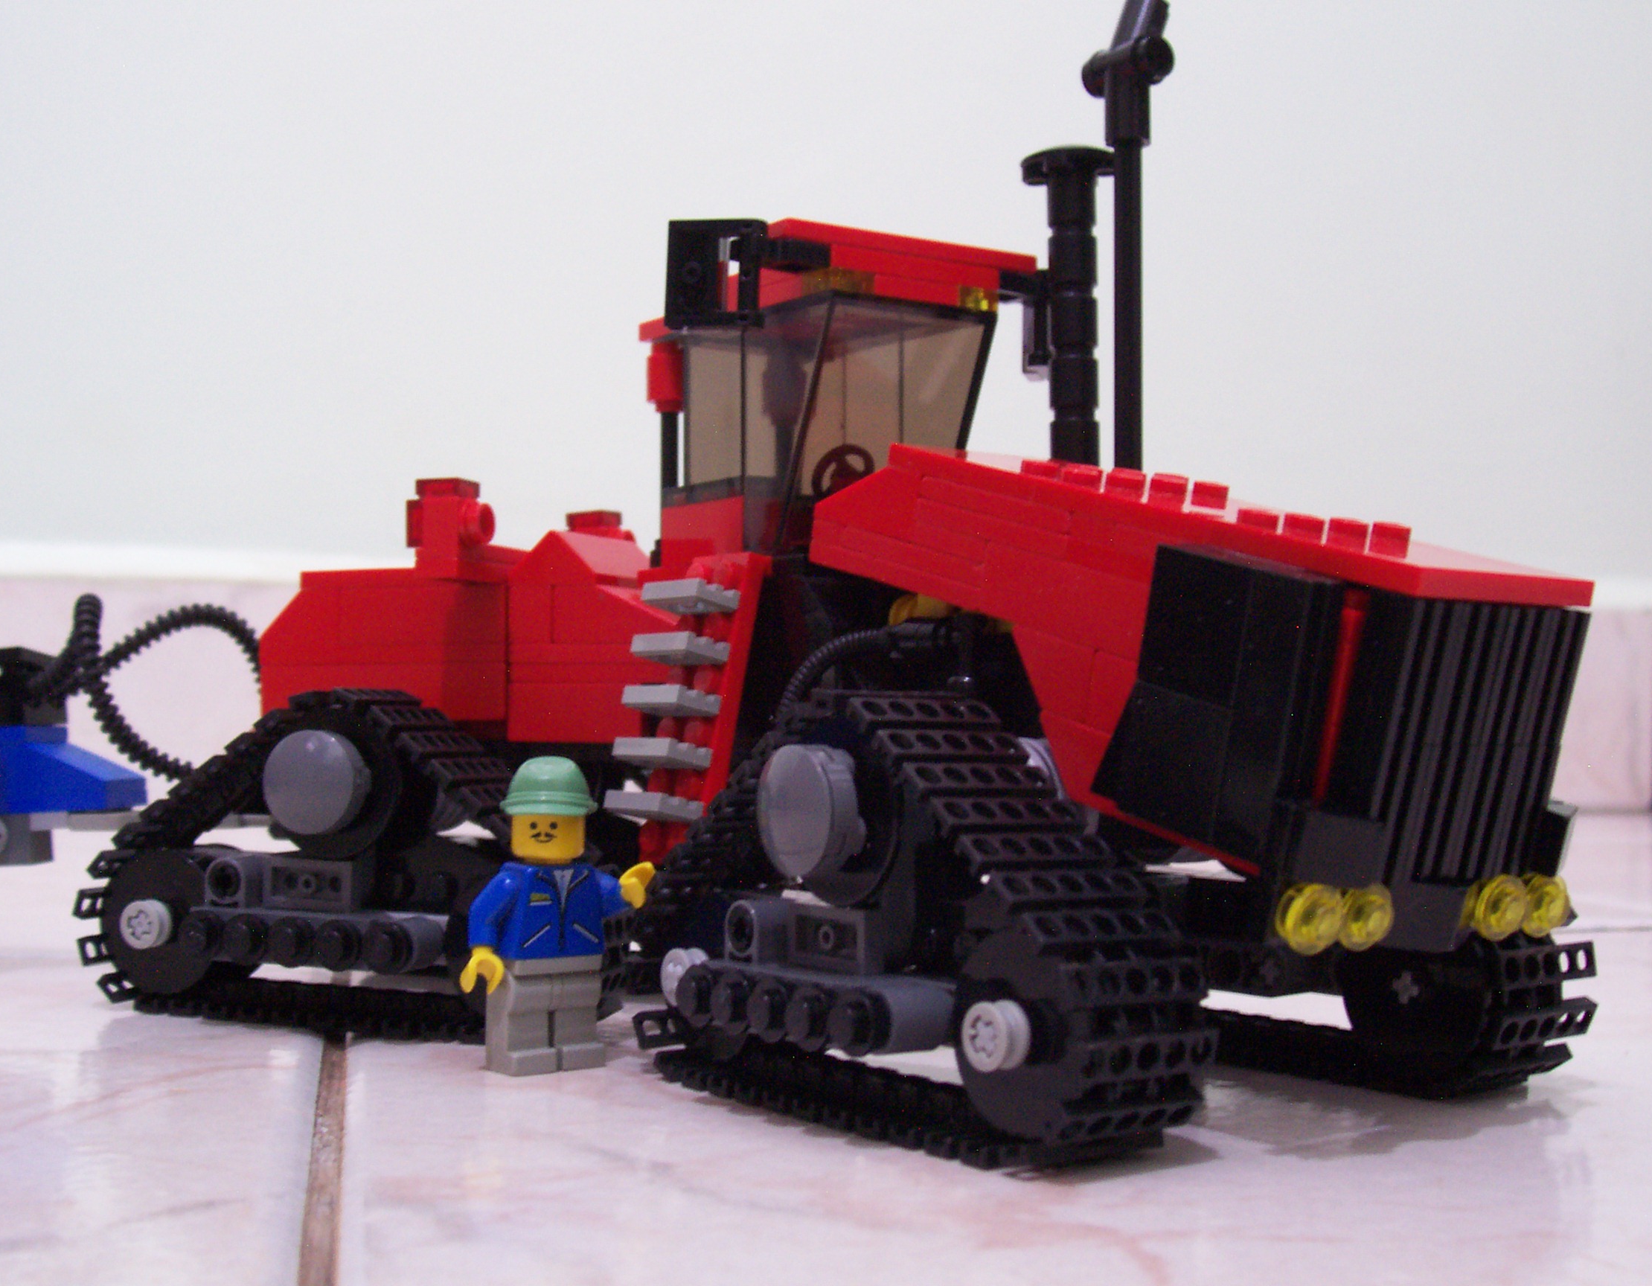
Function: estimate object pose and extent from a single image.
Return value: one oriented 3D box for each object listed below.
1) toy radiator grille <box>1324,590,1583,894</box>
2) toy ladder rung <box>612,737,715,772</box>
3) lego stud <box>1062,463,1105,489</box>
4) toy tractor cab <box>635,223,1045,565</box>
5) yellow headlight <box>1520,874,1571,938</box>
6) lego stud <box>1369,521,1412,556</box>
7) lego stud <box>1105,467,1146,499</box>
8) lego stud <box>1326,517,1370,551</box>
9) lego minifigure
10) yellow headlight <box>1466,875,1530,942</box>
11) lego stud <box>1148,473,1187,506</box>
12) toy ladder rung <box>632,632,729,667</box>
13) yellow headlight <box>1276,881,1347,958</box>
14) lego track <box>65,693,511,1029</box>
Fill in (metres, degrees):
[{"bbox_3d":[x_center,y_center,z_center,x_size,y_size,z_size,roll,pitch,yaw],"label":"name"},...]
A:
[{"bbox_3d":[0.073,0.011,0.239,0.032,0.032,0.005,3,11,-36],"label":"toy radiator grille"},{"bbox_3d":[-0.024,0.017,0.311,0.008,0.003,0.016,16,-11,-35],"label":"toy ladder rung"},{"bbox_3d":[0.034,-0.022,0.275,0.005,0.002,0.005,9,9,-1],"label":"lego stud"},{"bbox_3d":[-0.001,-0.037,0.341,0.046,0.051,0.053,3,-3,-36],"label":"toy tractor cab"},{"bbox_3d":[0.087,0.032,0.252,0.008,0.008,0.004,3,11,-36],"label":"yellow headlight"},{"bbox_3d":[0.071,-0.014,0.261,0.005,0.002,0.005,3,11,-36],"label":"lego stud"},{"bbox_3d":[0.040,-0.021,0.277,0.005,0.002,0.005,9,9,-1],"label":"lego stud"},{"bbox_3d":[0.065,-0.015,0.258,0.005,0.002,0.005,3,11,-36],"label":"lego stud"},{"bbox_3d":[-0.038,0.039,0.297,0.025,0.044,0.016,3,-4,-36],"label":"lego minifigure"},{"bbox_3d":[0.079,0.031,0.246,0.008,0.008,0.005,3,11,-36],"label":"yellow headlight"},{"bbox_3d":[0.047,-0.022,0.284,0.005,0.002,0.005,3,11,-36],"label":"lego stud"},{"bbox_3d":[-0.022,0.001,0.314,0.008,0.003,0.016,15,-10,-34],"label":"toy ladder rung"},{"bbox_3d":[0.052,0.029,0.223,0.008,0.008,0.005,0,15,-36],"label":"yellow headlight"},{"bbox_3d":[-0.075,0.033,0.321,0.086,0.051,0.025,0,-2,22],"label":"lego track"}]

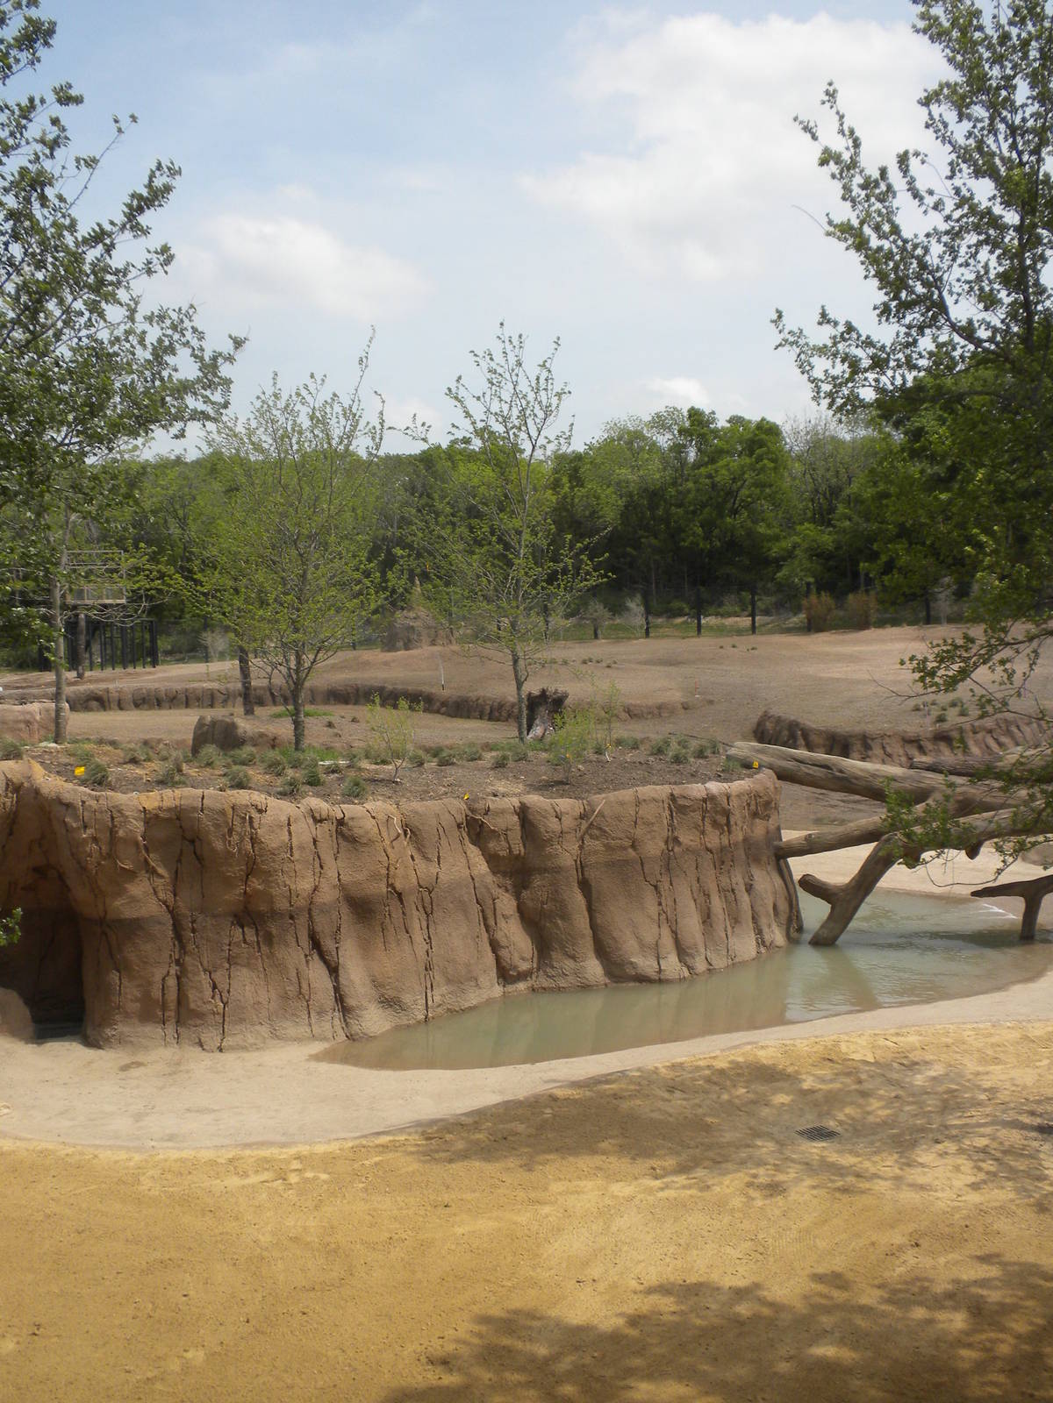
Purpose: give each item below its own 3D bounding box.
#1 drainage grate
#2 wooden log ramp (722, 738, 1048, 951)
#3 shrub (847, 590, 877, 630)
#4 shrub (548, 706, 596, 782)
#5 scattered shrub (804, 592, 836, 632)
[{"bbox_3d":[2.851,4.234,14.664,0.315,0.030,0.315,-4,5,-29],"label":"drainage grate"},{"bbox_3d":[5.731,2.044,22.425,5.300,3.100,2.300,-1,4,0],"label":"wooden log ramp"},{"bbox_3d":[20.129,-5.493,90.000,1.800,2.400,1.750,-1,4,0],"label":"shrub"},{"bbox_3d":[0.657,0.610,21.400,0.670,1.100,0.650,-1,4,0],"label":"shrub"},{"bbox_3d":[17.596,-5.361,90.000,1.950,2.400,1.850,-1,4,0],"label":"scattered shrub"}]

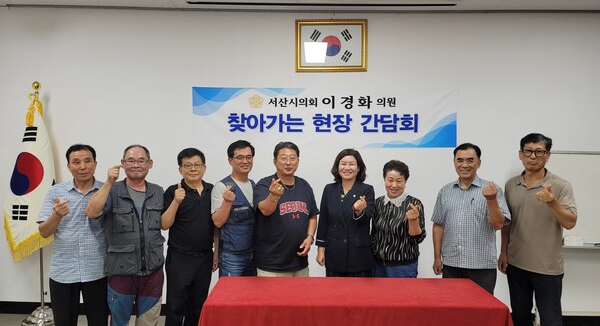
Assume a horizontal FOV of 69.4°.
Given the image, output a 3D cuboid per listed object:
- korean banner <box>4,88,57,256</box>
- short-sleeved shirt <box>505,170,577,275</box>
[{"bbox_3d":[-2.516,0.108,4.060,0.505,1.616,0.263,1,1,-5],"label":"korean banner"},{"bbox_3d":[1.735,0.433,3.151,0.515,0.758,0.323,1,2,19],"label":"short-sleeved shirt"}]

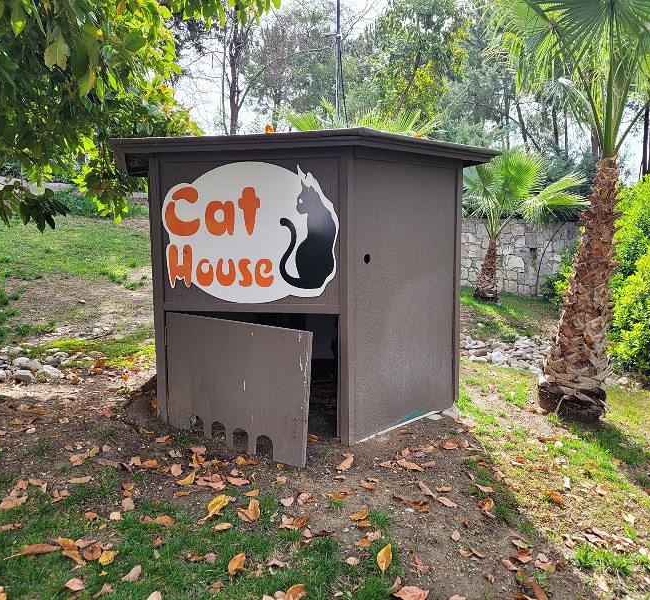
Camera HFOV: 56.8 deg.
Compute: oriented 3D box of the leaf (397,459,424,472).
[{"bbox_3d":[0.544,1.065,3.866,0.180,0.035,0.075,4,8,38],"label":"leaf"}]

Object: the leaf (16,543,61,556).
[{"bbox_3d":[-1.360,1.184,2.851,0.195,0.030,0.065,-2,6,-13],"label":"leaf"}]

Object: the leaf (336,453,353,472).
[{"bbox_3d":[0.116,0.962,3.579,0.059,0.030,0.150,8,10,31],"label":"leaf"}]

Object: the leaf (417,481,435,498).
[{"bbox_3d":[0.588,1.087,3.445,0.055,0.035,0.173,-3,21,-28],"label":"leaf"}]

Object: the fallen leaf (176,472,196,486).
[{"bbox_3d":[-0.757,0.974,3.261,0.067,0.030,0.121,10,11,39],"label":"fallen leaf"}]

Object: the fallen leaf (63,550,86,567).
[{"bbox_3d":[-1.112,1.147,2.667,0.095,0.030,0.090,0,13,0],"label":"fallen leaf"}]

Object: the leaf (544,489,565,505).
[{"bbox_3d":[1.303,1.116,3.404,0.055,0.035,0.157,-3,16,-25],"label":"leaf"}]

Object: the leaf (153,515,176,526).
[{"bbox_3d":[-0.757,1.040,2.834,0.098,0.030,0.059,3,9,6],"label":"leaf"}]

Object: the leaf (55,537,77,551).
[{"bbox_3d":[-1.124,1.058,2.612,0.104,0.030,0.040,4,9,13],"label":"leaf"}]

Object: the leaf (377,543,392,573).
[{"bbox_3d":[0.275,1.153,2.684,0.068,0.030,0.133,2,46,26],"label":"leaf"}]

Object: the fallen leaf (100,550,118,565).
[{"bbox_3d":[-0.909,1.081,2.523,0.058,0.030,0.074,9,11,38],"label":"fallen leaf"}]

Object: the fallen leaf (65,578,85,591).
[{"bbox_3d":[-1.036,1.181,2.494,0.085,0.020,0.080,0,10,0],"label":"fallen leaf"}]

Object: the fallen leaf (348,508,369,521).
[{"bbox_3d":[0.183,1.140,3.194,0.105,0.030,0.060,-3,7,-25],"label":"fallen leaf"}]

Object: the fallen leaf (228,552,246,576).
[{"bbox_3d":[-0.394,1.178,2.675,0.080,0.070,0.085,0,6,0],"label":"fallen leaf"}]

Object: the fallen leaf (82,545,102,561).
[{"bbox_3d":[-1.093,1.182,2.812,0.080,0.040,0.080,0,6,0],"label":"fallen leaf"}]

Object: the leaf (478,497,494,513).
[{"bbox_3d":[0.878,1.119,3.288,0.078,0.045,0.080,0,6,0],"label":"leaf"}]

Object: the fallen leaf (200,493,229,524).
[{"bbox_3d":[-0.575,1.085,3.126,0.085,0.045,0.206,4,27,38],"label":"fallen leaf"}]

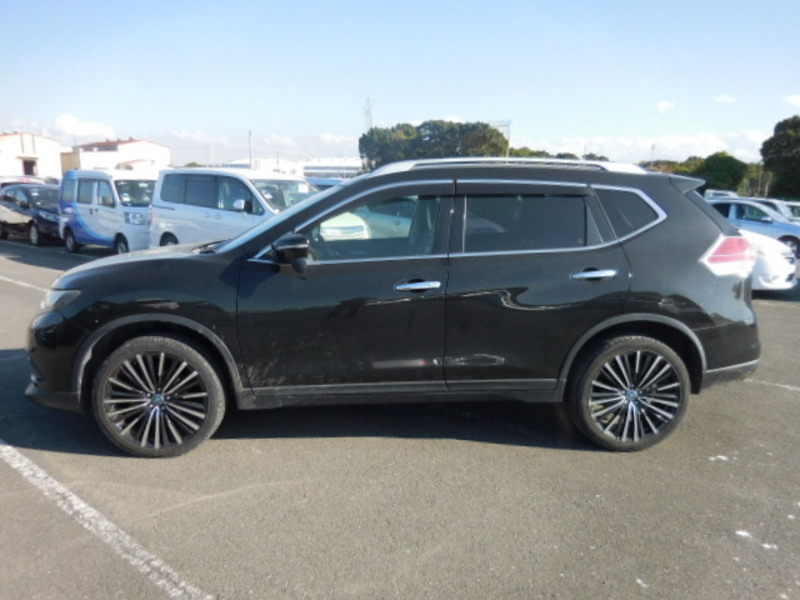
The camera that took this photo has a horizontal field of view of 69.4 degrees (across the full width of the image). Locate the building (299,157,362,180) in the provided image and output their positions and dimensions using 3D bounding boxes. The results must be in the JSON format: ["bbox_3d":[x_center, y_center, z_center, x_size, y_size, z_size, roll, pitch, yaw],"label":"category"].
[{"bbox_3d":[-13.625,-24.585,118.516,16.000,8.300,12.000,0,10,-7],"label":"building"}]

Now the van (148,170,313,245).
[{"bbox_3d":[-2.670,-1.410,10.580,4.550,1.850,1.700,9,13,38],"label":"van"}]

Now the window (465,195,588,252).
[{"bbox_3d":[0.714,-0.440,3.294,0.700,0.350,0.060,0,-9,-4],"label":"window"}]

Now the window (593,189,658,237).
[{"bbox_3d":[1.330,-0.507,3.374,0.370,0.300,0.060,1,-9,-8],"label":"window"}]

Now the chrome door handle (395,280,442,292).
[{"bbox_3d":[0.099,-0.077,3.155,0.245,0.045,0.055,-4,11,-3],"label":"chrome door handle"}]

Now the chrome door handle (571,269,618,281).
[{"bbox_3d":[1.098,-0.144,3.261,0.260,0.048,0.055,0,10,-4],"label":"chrome door handle"}]

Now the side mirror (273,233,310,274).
[{"bbox_3d":[-0.565,-0.244,3.023,0.180,0.190,0.230,0,11,-4],"label":"side mirror"}]

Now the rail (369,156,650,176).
[{"bbox_3d":[0.655,-0.785,3.428,1.670,0.110,0.075,-1,11,-4],"label":"rail"}]

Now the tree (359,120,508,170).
[{"bbox_3d":[3.814,-16.309,68.027,17.500,8.820,11.000,2,11,3],"label":"tree"}]

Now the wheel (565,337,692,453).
[{"bbox_3d":[1.358,0.545,3.484,0.720,0.720,0.235,0,11,-4],"label":"wheel"}]

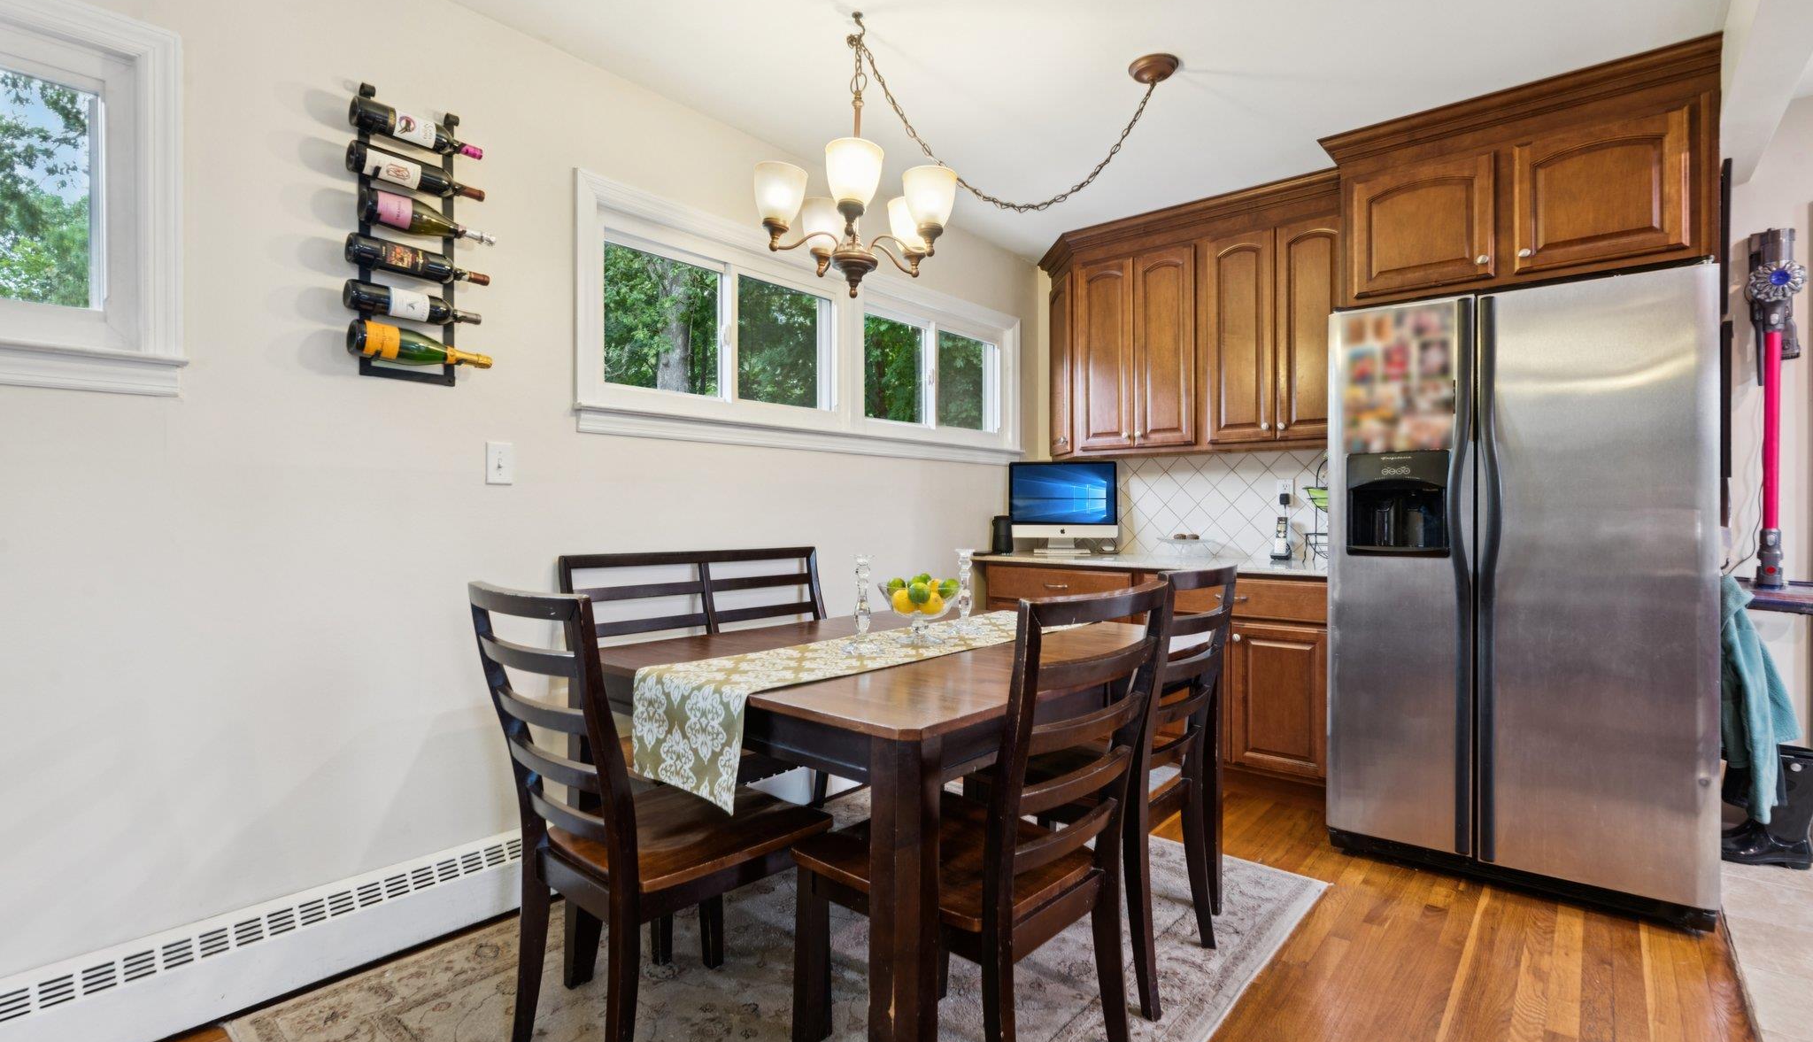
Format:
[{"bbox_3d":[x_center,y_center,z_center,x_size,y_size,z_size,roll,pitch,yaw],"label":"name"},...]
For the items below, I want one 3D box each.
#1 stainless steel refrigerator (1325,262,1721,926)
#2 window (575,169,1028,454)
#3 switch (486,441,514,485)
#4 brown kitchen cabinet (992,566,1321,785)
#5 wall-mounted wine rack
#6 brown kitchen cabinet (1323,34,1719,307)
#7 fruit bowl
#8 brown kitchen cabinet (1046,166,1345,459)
[{"bbox_3d":[1.967,0.206,2.622,0.902,1.749,0.860,0,0,41],"label":"stainless steel refrigerator"},{"bbox_3d":[-0.197,-0.670,3.348,0.100,0.781,2.466,0,0,41],"label":"window"},{"bbox_3d":[-1.127,-0.159,2.243,0.018,0.116,0.070,0,0,41],"label":"switch"},{"bbox_3d":[1.169,0.612,3.670,1.573,0.827,0.611,0,0,41],"label":"brown kitchen cabinet"},{"bbox_3d":[-1.229,-0.703,2.042,0.120,0.696,0.302,0,0,41],"label":"wall-mounted wine rack"},{"bbox_3d":[2.121,-1.088,2.857,1.040,0.616,0.611,0,0,41],"label":"brown kitchen cabinet"},{"bbox_3d":[0.032,0.231,2.152,0.222,0.170,0.222,0,0,0],"label":"fruit bowl"},{"bbox_3d":[1.246,-0.856,3.785,1.584,1.089,0.341,0,0,41],"label":"brown kitchen cabinet"}]

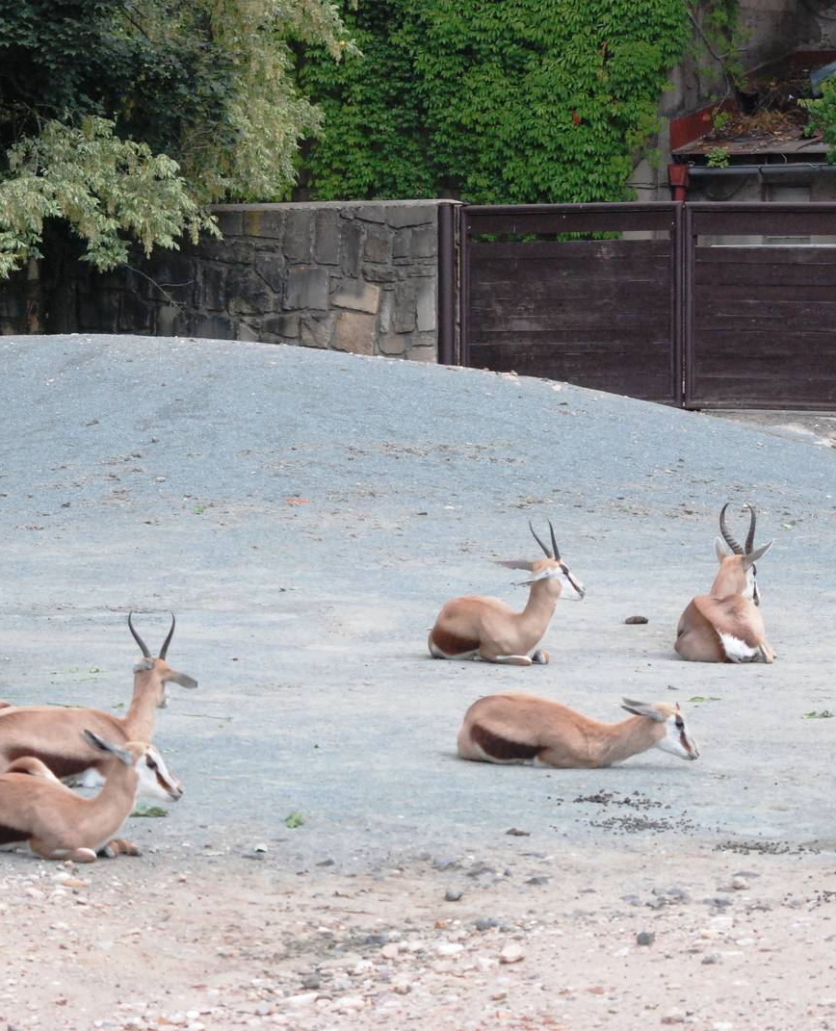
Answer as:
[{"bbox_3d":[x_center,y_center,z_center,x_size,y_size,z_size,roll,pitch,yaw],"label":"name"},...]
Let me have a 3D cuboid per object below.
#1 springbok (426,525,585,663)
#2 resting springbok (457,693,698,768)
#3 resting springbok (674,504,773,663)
[{"bbox_3d":[0.419,0.366,25.200,0.780,0.680,0.380,1,3,30],"label":"springbok"},{"bbox_3d":[0.633,0.851,20.900,0.950,0.290,0.370,1,3,20],"label":"resting springbok"},{"bbox_3d":[1.481,0.326,25.600,0.430,0.760,0.820,-1,3,-12],"label":"resting springbok"}]

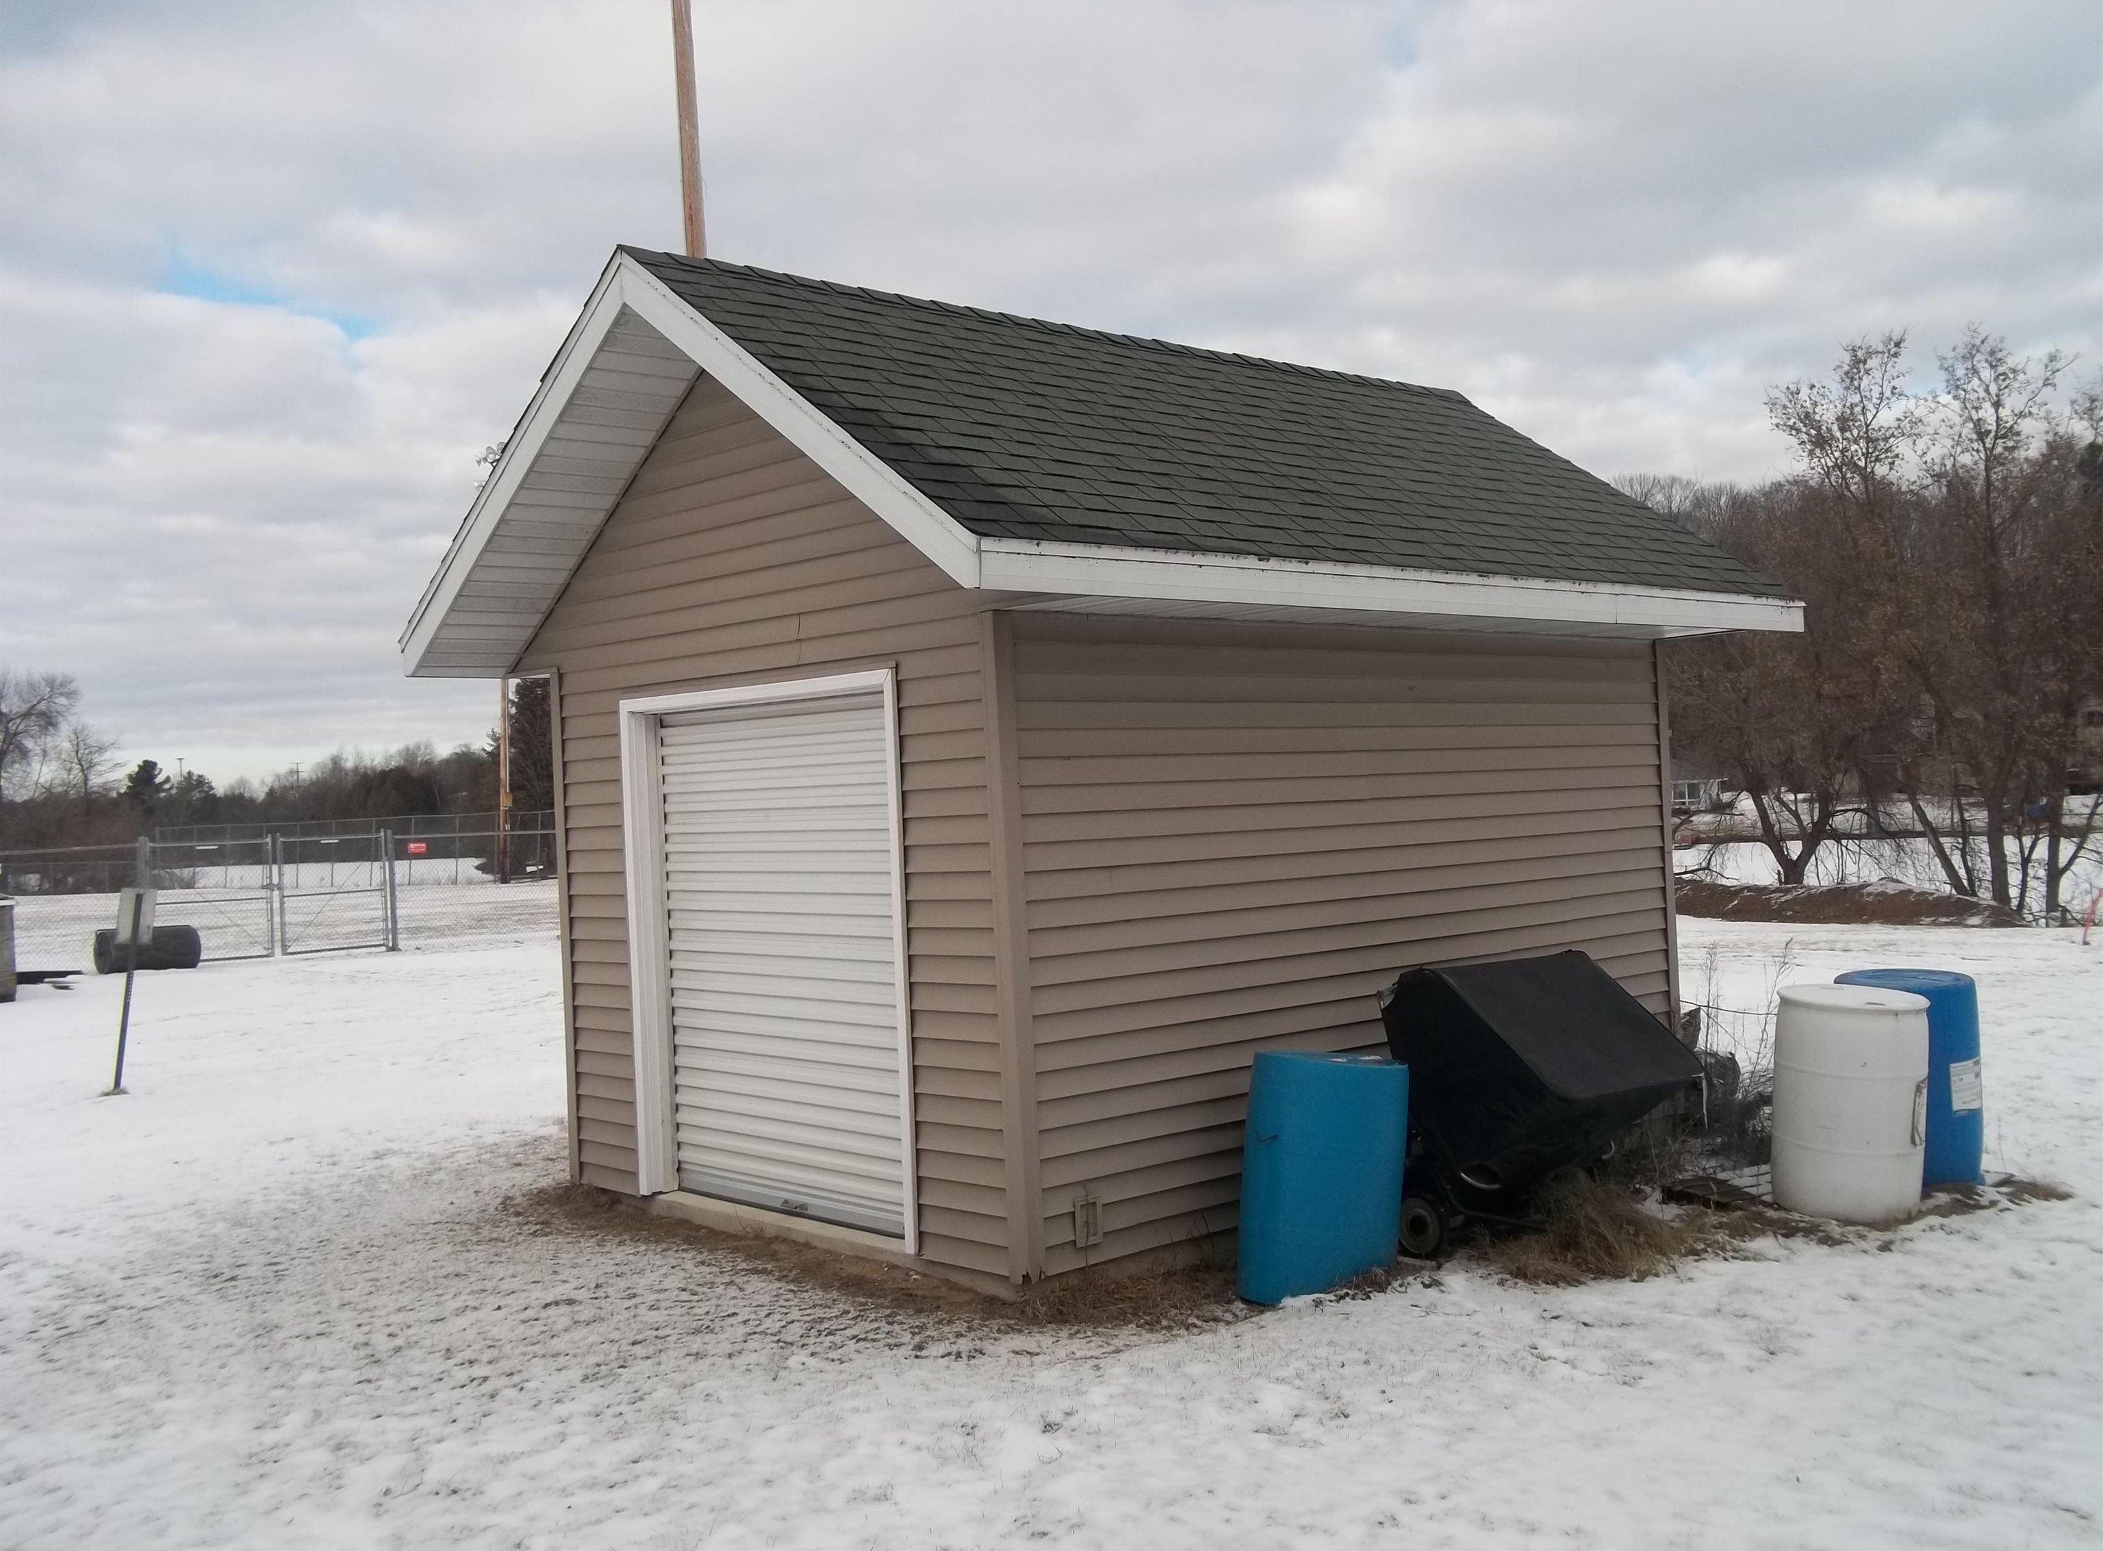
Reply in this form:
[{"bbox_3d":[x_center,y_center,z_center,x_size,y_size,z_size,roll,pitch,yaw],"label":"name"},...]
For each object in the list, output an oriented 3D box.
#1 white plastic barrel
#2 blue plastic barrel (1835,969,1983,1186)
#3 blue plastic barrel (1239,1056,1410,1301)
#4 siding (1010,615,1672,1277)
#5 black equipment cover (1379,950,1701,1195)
[{"bbox_3d":[3.290,1.349,8.020,0.590,0.885,0.590,-1,3,-44],"label":"white plastic barrel"},{"bbox_3d":[3.690,1.318,8.410,0.590,0.885,0.590,-1,0,-44],"label":"blue plastic barrel"},{"bbox_3d":[0.992,1.478,7.115,0.585,0.880,0.585,4,-3,0],"label":"blue plastic barrel"},{"bbox_3d":[1.509,0.542,8.442,4.620,2.380,0.100,-1,-1,-44],"label":"siding"},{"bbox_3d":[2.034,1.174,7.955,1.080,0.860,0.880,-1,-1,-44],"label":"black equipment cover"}]

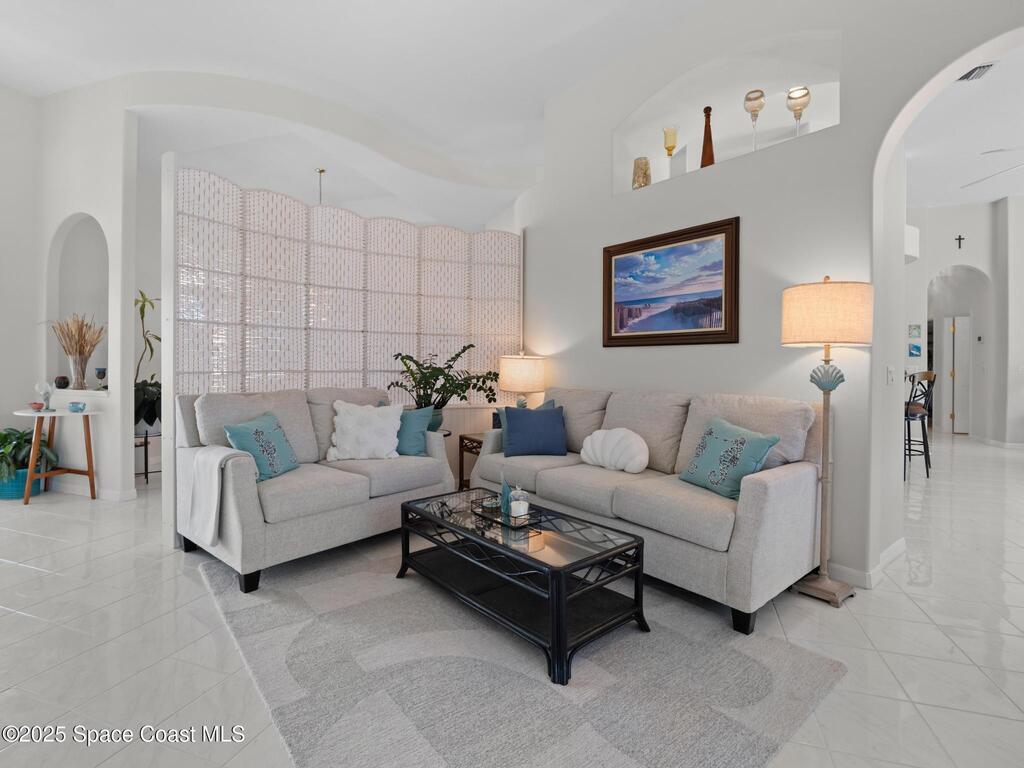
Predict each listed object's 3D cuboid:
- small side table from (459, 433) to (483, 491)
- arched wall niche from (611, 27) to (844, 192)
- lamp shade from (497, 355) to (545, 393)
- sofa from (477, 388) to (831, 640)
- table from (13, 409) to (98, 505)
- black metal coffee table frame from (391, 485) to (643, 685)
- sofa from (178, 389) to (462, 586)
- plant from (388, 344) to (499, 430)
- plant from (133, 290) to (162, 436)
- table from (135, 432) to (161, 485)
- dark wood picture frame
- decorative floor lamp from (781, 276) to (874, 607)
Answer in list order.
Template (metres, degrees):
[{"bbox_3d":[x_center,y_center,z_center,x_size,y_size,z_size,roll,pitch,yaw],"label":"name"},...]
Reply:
[{"bbox_3d":[-0.080,0.740,4.173,0.550,0.570,0.550,-1,2,-40],"label":"small side table"},{"bbox_3d":[1.355,-1.759,3.168,0.250,0.685,1.475,-2,2,-42],"label":"arched wall niche"},{"bbox_3d":[0.091,-0.083,4.120,0.390,0.295,0.390,0,2,0],"label":"lamp shade"},{"bbox_3d":[0.703,0.568,3.172,0.932,0.977,2.132,-1,2,-40],"label":"sofa"},{"bbox_3d":[-3.960,0.620,4.118,0.550,0.755,0.550,-1,2,-44],"label":"table"},{"bbox_3d":[-0.011,0.875,2.340,0.538,0.418,1.170,-1,2,-40],"label":"black metal coffee table frame"},{"bbox_3d":[-1.278,0.560,3.302,1.000,0.980,1.500,1,2,40],"label":"sofa"},{"bbox_3d":[-0.622,0.041,4.300,0.800,0.790,0.900,1,2,40],"label":"plant"},{"bbox_3d":[-3.692,-0.208,4.800,0.500,1.481,0.500,-1,2,-37],"label":"plant"},{"bbox_3d":[-3.800,0.734,4.923,0.500,0.540,0.500,1,2,40],"label":"table"},{"bbox_3d":[1.111,-0.680,3.442,0.040,0.804,1.090,-1,2,-40],"label":"dark wood picture frame"},{"bbox_3d":[1.590,0.269,2.407,0.400,1.615,0.400,-1,2,-41],"label":"decorative floor lamp"}]

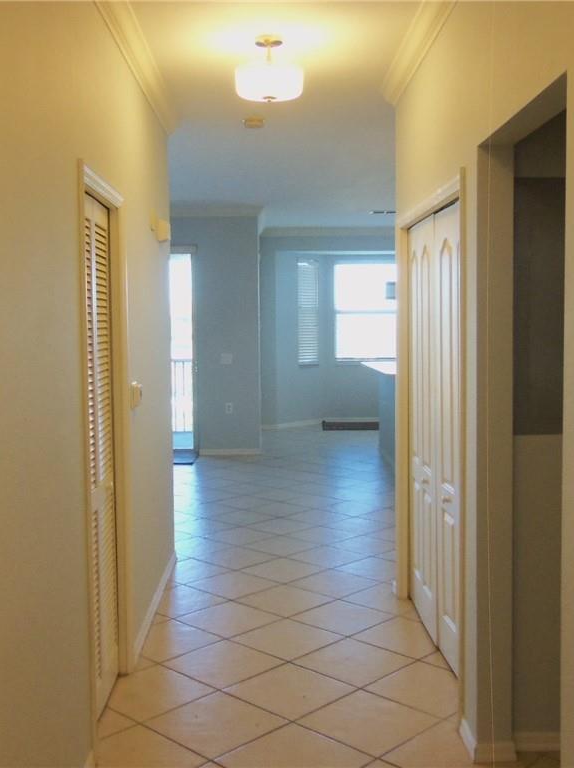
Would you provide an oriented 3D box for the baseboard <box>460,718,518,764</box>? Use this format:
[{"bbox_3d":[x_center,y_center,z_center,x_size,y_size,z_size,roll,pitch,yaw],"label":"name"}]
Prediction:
[{"bbox_3d":[0.729,1.283,3.011,0.170,0.080,0.225,-1,4,-1],"label":"baseboard"}]

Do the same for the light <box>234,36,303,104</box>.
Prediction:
[{"bbox_3d":[-0.081,-1.434,3.801,0.316,0.278,0.316,-1,4,-1],"label":"light"}]

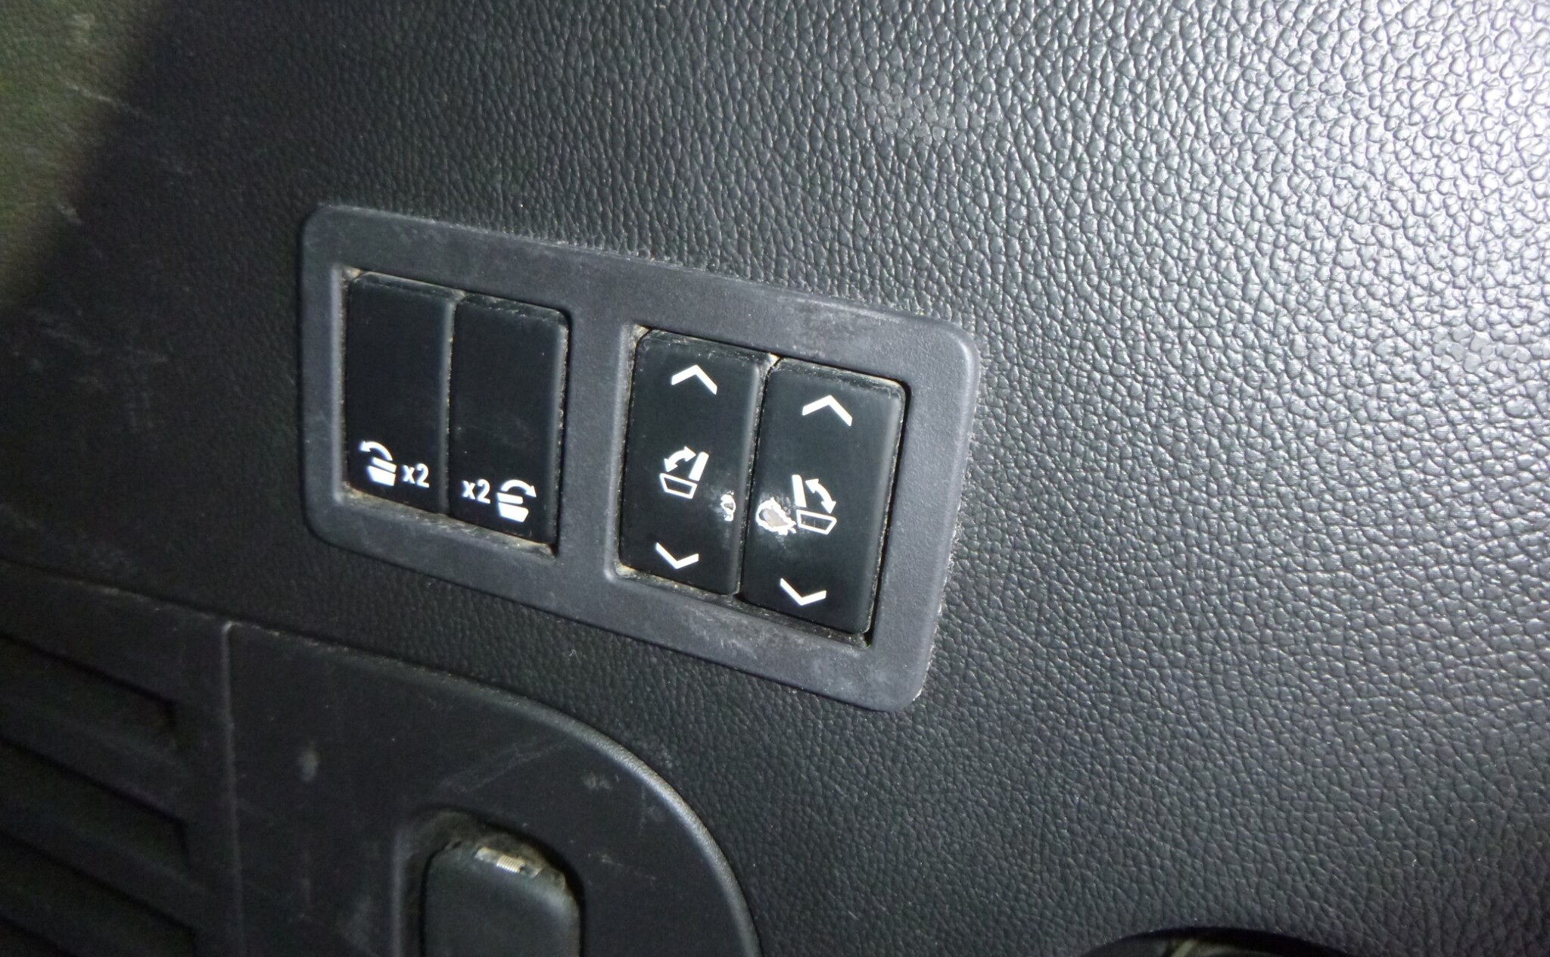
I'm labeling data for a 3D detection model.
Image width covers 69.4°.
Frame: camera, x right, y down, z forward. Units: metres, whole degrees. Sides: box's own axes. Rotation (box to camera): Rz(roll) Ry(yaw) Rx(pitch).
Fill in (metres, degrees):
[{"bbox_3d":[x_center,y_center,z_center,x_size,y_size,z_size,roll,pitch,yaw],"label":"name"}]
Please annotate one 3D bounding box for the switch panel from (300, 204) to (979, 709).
[{"bbox_3d":[-0.026,-0.005,0.172,0.112,0.058,0.011,14,19,19],"label":"switch panel"}]

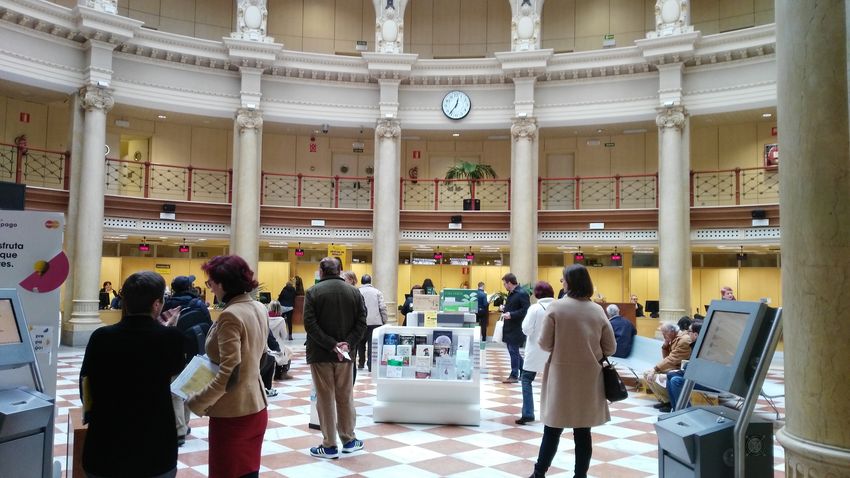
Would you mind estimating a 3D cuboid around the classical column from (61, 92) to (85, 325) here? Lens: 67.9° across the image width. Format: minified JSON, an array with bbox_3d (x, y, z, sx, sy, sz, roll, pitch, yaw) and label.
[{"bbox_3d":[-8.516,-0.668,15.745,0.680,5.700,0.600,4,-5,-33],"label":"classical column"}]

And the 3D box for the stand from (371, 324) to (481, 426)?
[{"bbox_3d":[0.064,1.524,7.261,1.140,1.040,0.750,1,-4,5],"label":"stand"}]

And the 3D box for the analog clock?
[{"bbox_3d":[0.907,-3.812,18.002,0.830,0.830,0.100,1,-4,5],"label":"analog clock"}]

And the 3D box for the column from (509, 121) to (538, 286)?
[{"bbox_3d":[2.655,-0.204,17.068,0.750,6.030,0.820,0,-4,12],"label":"column"}]

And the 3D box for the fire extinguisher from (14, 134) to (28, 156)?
[{"bbox_3d":[-10.003,-2.316,15.642,0.270,0.520,0.200,5,-6,-41],"label":"fire extinguisher"}]

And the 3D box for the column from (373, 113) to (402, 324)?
[{"bbox_3d":[-1.069,-0.248,17.355,0.750,6.030,0.820,1,-4,-4],"label":"column"}]

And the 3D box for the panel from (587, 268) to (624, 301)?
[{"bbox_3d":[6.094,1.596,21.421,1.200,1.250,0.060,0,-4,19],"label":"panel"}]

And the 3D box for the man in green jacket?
[{"bbox_3d":[-0.818,1.038,5.718,0.530,1.750,0.400,2,-4,-13],"label":"man in green jacket"}]

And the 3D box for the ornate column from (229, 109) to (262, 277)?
[{"bbox_3d":[-4.721,-0.327,16.815,0.780,6.000,0.900,2,-4,-18],"label":"ornate column"}]

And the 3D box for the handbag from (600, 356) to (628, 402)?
[{"bbox_3d":[1.511,1.120,5.030,0.140,0.350,0.280,-12,-5,39],"label":"handbag"}]

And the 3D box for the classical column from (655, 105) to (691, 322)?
[{"bbox_3d":[6.193,-0.236,15.813,0.750,6.030,0.820,-1,-5,28],"label":"classical column"}]

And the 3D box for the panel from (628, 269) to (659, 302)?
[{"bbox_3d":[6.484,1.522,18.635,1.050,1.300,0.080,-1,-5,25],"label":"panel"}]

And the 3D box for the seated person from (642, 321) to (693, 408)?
[{"bbox_3d":[3.170,1.629,8.107,0.760,1.150,0.520,2,-4,-12],"label":"seated person"}]

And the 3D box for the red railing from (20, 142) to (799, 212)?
[{"bbox_3d":[-0.633,-1.414,16.397,18.700,0.970,3.500,1,-4,-1],"label":"red railing"}]

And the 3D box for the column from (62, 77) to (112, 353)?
[{"bbox_3d":[-7.885,-0.550,14.893,0.750,6.030,0.820,4,-5,-36],"label":"column"}]

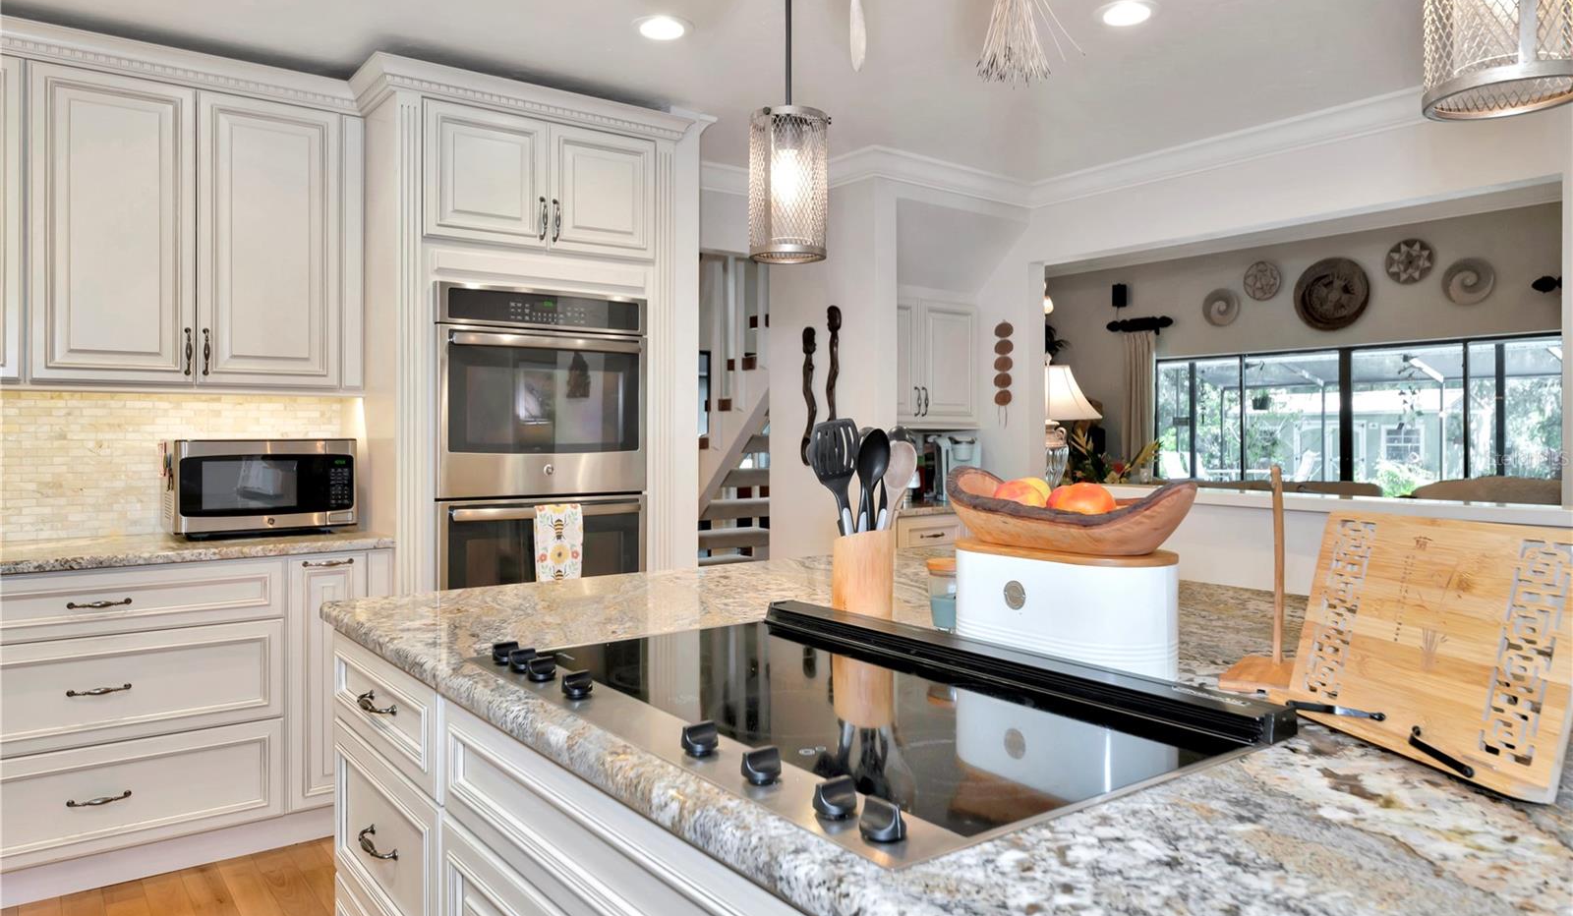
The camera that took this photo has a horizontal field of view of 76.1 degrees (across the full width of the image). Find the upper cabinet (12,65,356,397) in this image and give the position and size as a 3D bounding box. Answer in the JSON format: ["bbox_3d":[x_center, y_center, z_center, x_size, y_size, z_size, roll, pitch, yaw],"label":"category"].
[{"bbox_3d":[-1.884,-0.670,3.226,0.920,0.925,0.330,-1,2,-37],"label":"upper cabinet"}]

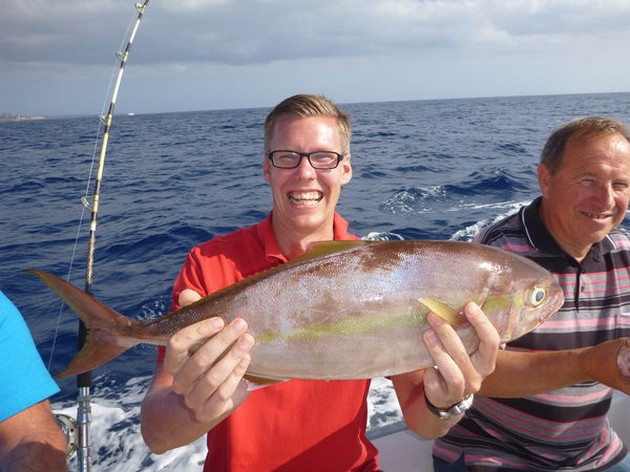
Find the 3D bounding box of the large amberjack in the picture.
[{"bbox_3d":[-0.006,0.104,0.678,0.700,0.187,0.098,-2,11,-5],"label":"large amberjack"}]

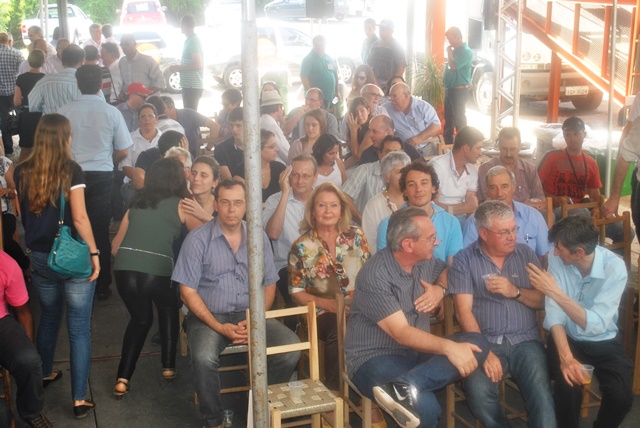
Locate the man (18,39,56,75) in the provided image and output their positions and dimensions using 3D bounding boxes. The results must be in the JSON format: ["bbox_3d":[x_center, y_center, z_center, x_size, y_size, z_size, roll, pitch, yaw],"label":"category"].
[{"bbox_3d":[-3.434,-1.316,11.522,0.340,1.700,0.500,13,20,43],"label":"man"}]

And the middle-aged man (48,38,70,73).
[{"bbox_3d":[-3.066,-1.249,11.195,0.500,1.720,0.360,-7,15,-26],"label":"middle-aged man"}]

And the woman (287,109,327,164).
[{"bbox_3d":[-0.046,-0.172,7.536,0.480,1.270,0.780,-2,13,-4],"label":"woman"}]

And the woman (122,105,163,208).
[{"bbox_3d":[-1.449,-0.224,7.790,0.500,1.280,0.780,-1,13,0],"label":"woman"}]

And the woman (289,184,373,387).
[{"bbox_3d":[0.063,0.488,5.128,0.470,1.270,0.750,-2,14,-6],"label":"woman"}]

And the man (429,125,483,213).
[{"bbox_3d":[1.040,0.091,6.321,0.540,1.300,0.780,-6,14,-22],"label":"man"}]

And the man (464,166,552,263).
[{"bbox_3d":[1.057,0.392,5.291,0.570,1.265,0.850,1,14,5],"label":"man"}]

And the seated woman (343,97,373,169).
[{"bbox_3d":[0.362,-0.458,8.705,0.520,1.263,0.800,2,14,9],"label":"seated woman"}]

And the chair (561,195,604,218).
[{"bbox_3d":[1.863,0.313,6.330,0.360,0.850,0.360,-6,14,-22],"label":"chair"}]

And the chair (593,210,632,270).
[{"bbox_3d":[1.962,0.482,5.893,0.390,0.880,0.420,-8,16,-27],"label":"chair"}]

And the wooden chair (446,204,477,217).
[{"bbox_3d":[1.114,0.395,6.269,0.390,0.880,0.420,-4,15,-14],"label":"wooden chair"}]

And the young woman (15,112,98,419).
[{"bbox_3d":[-1.418,0.245,5.065,0.480,1.620,0.480,0,13,3],"label":"young woman"}]

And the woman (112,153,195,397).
[{"bbox_3d":[-0.957,0.334,5.374,0.540,1.300,0.680,4,14,17],"label":"woman"}]

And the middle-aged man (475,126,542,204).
[{"bbox_3d":[1.378,0.047,6.642,0.570,1.277,0.850,0,14,1],"label":"middle-aged man"}]

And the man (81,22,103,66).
[{"bbox_3d":[-2.970,-1.640,12.416,0.550,1.783,0.360,-7,16,-26],"label":"man"}]

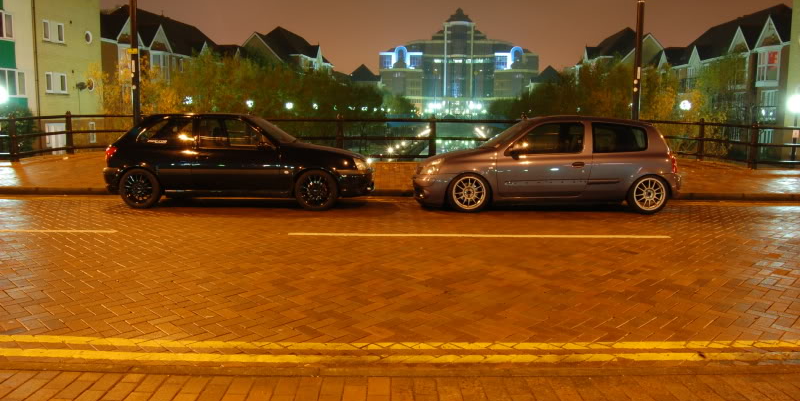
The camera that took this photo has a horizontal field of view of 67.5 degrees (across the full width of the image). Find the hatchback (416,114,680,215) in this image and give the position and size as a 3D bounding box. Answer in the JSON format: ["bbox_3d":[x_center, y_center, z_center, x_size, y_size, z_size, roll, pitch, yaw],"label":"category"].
[{"bbox_3d":[2.137,-0.594,8.965,3.800,1.370,1.640,1,8,0],"label":"hatchback"}]

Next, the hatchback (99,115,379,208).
[{"bbox_3d":[-2.296,-0.621,8.966,3.820,1.320,1.635,1,8,0],"label":"hatchback"}]

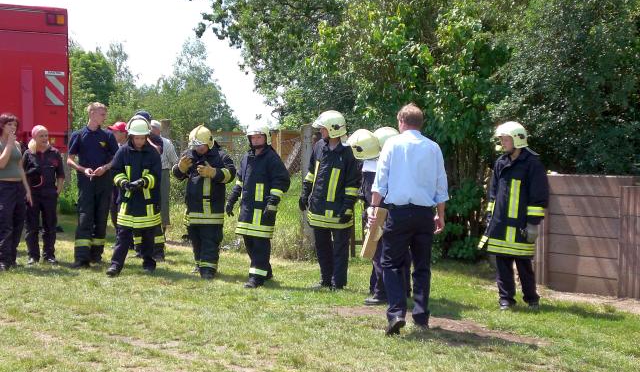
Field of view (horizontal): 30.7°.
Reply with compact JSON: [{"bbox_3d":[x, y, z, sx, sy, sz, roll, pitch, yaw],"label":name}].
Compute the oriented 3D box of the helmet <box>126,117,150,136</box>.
[{"bbox_3d":[-2.026,-0.664,13.000,0.260,0.235,0.300,0,15,-4],"label":"helmet"}]

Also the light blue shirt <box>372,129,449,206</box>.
[{"bbox_3d":[0.719,-0.147,9.250,0.600,0.620,0.320,0,4,-7],"label":"light blue shirt"}]

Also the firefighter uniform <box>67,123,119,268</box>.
[{"bbox_3d":[-2.479,0.120,12.750,0.540,1.520,0.380,-1,4,-9],"label":"firefighter uniform"}]

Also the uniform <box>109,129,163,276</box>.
[{"bbox_3d":[-1.956,0.159,12.350,0.550,1.540,0.450,0,4,0],"label":"uniform"}]

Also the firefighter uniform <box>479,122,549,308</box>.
[{"bbox_3d":[1.753,0.263,10.550,0.540,1.620,0.400,4,5,44],"label":"firefighter uniform"}]

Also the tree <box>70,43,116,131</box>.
[{"bbox_3d":[-5.962,-1.996,30.000,2.000,3.500,2.000,0,4,0],"label":"tree"}]

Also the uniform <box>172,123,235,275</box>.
[{"bbox_3d":[-1.290,0.183,12.900,0.600,1.680,0.480,2,4,30],"label":"uniform"}]

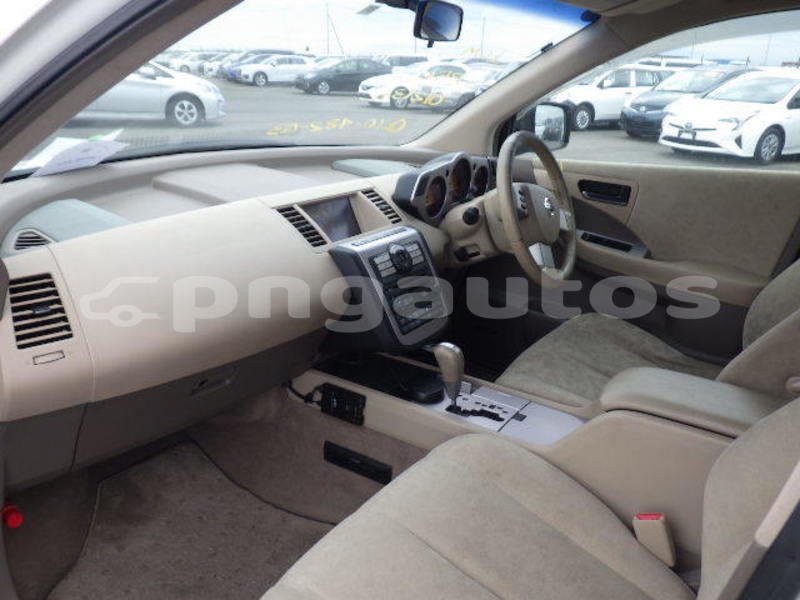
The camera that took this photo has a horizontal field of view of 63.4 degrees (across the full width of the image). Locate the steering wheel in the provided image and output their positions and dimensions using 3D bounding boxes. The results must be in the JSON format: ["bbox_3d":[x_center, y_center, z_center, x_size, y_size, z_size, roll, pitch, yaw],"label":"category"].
[{"bbox_3d":[0.323,-0.217,1.587,0.090,0.386,0.386,-11,11,36],"label":"steering wheel"}]

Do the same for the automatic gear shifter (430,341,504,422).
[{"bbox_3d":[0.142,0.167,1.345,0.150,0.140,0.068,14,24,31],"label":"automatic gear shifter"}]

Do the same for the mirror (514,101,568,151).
[{"bbox_3d":[0.445,-0.568,2.098,0.120,0.160,0.220,19,27,40],"label":"mirror"}]

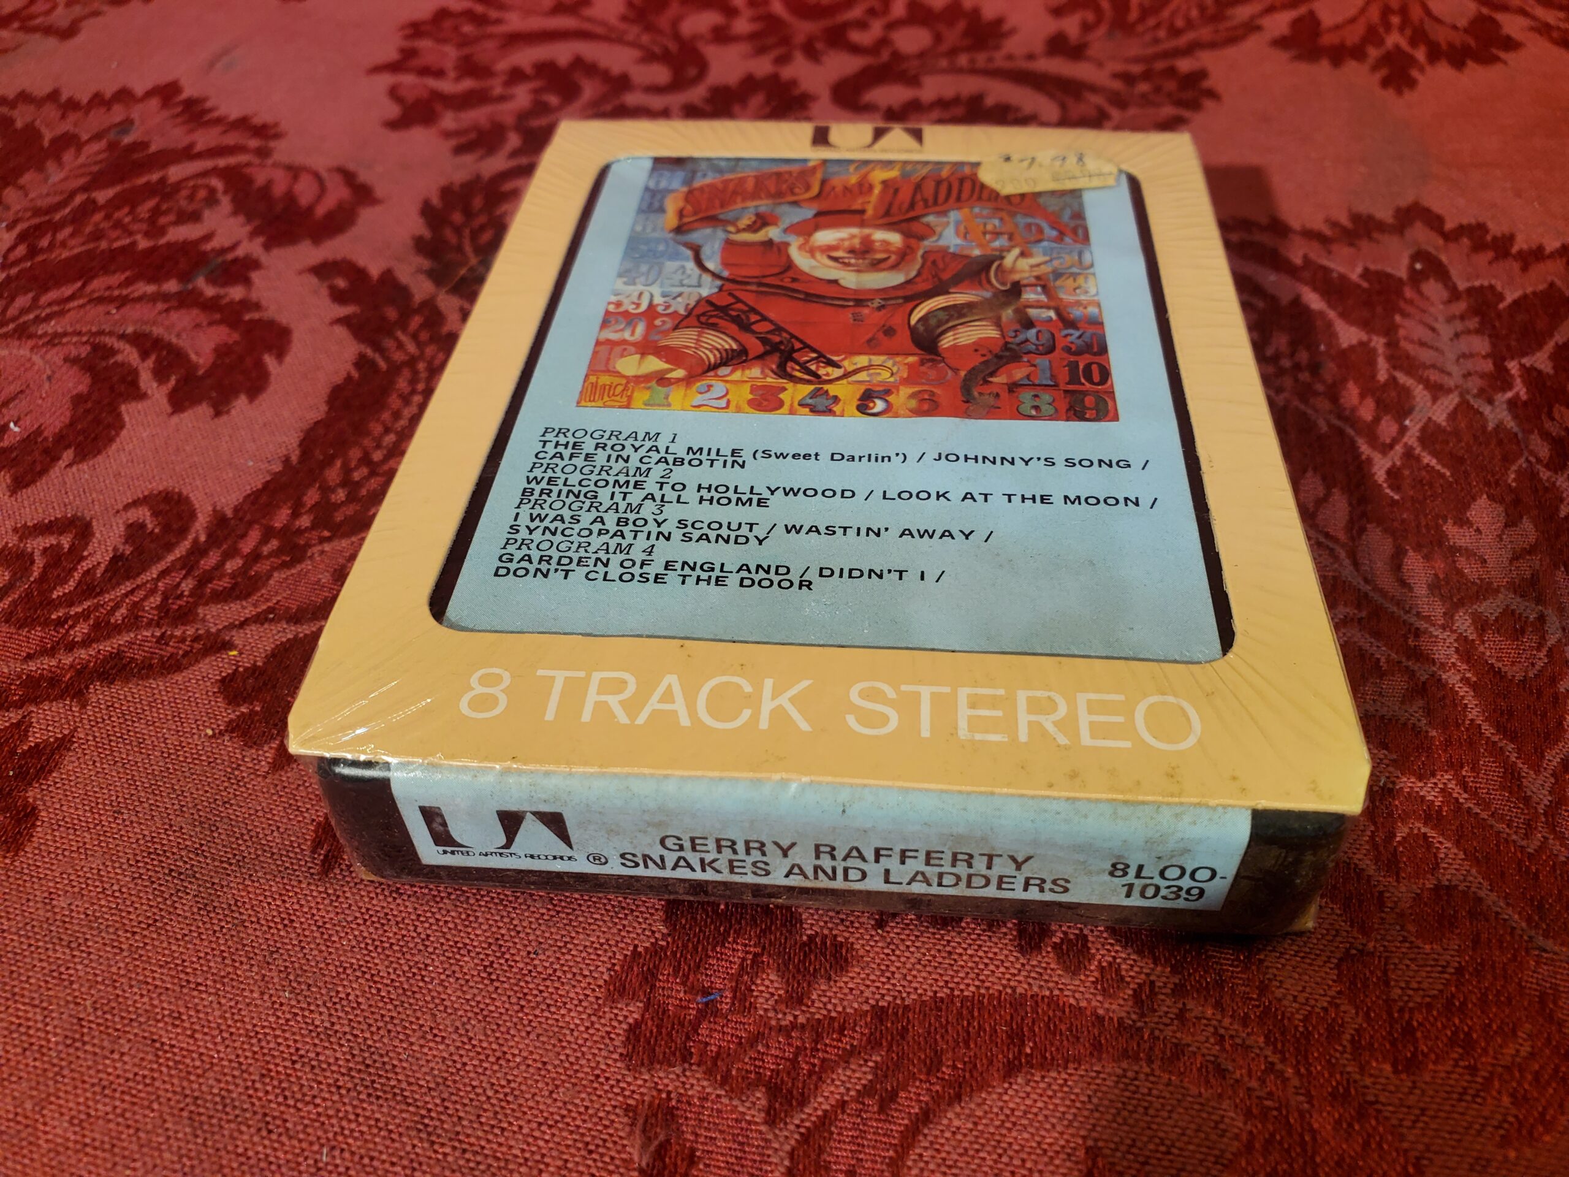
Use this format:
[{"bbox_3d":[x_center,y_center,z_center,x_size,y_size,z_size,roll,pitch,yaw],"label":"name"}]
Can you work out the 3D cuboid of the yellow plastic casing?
[{"bbox_3d":[0.009,-0.021,0.162,0.104,0.024,0.128,3,48,5],"label":"yellow plastic casing"}]

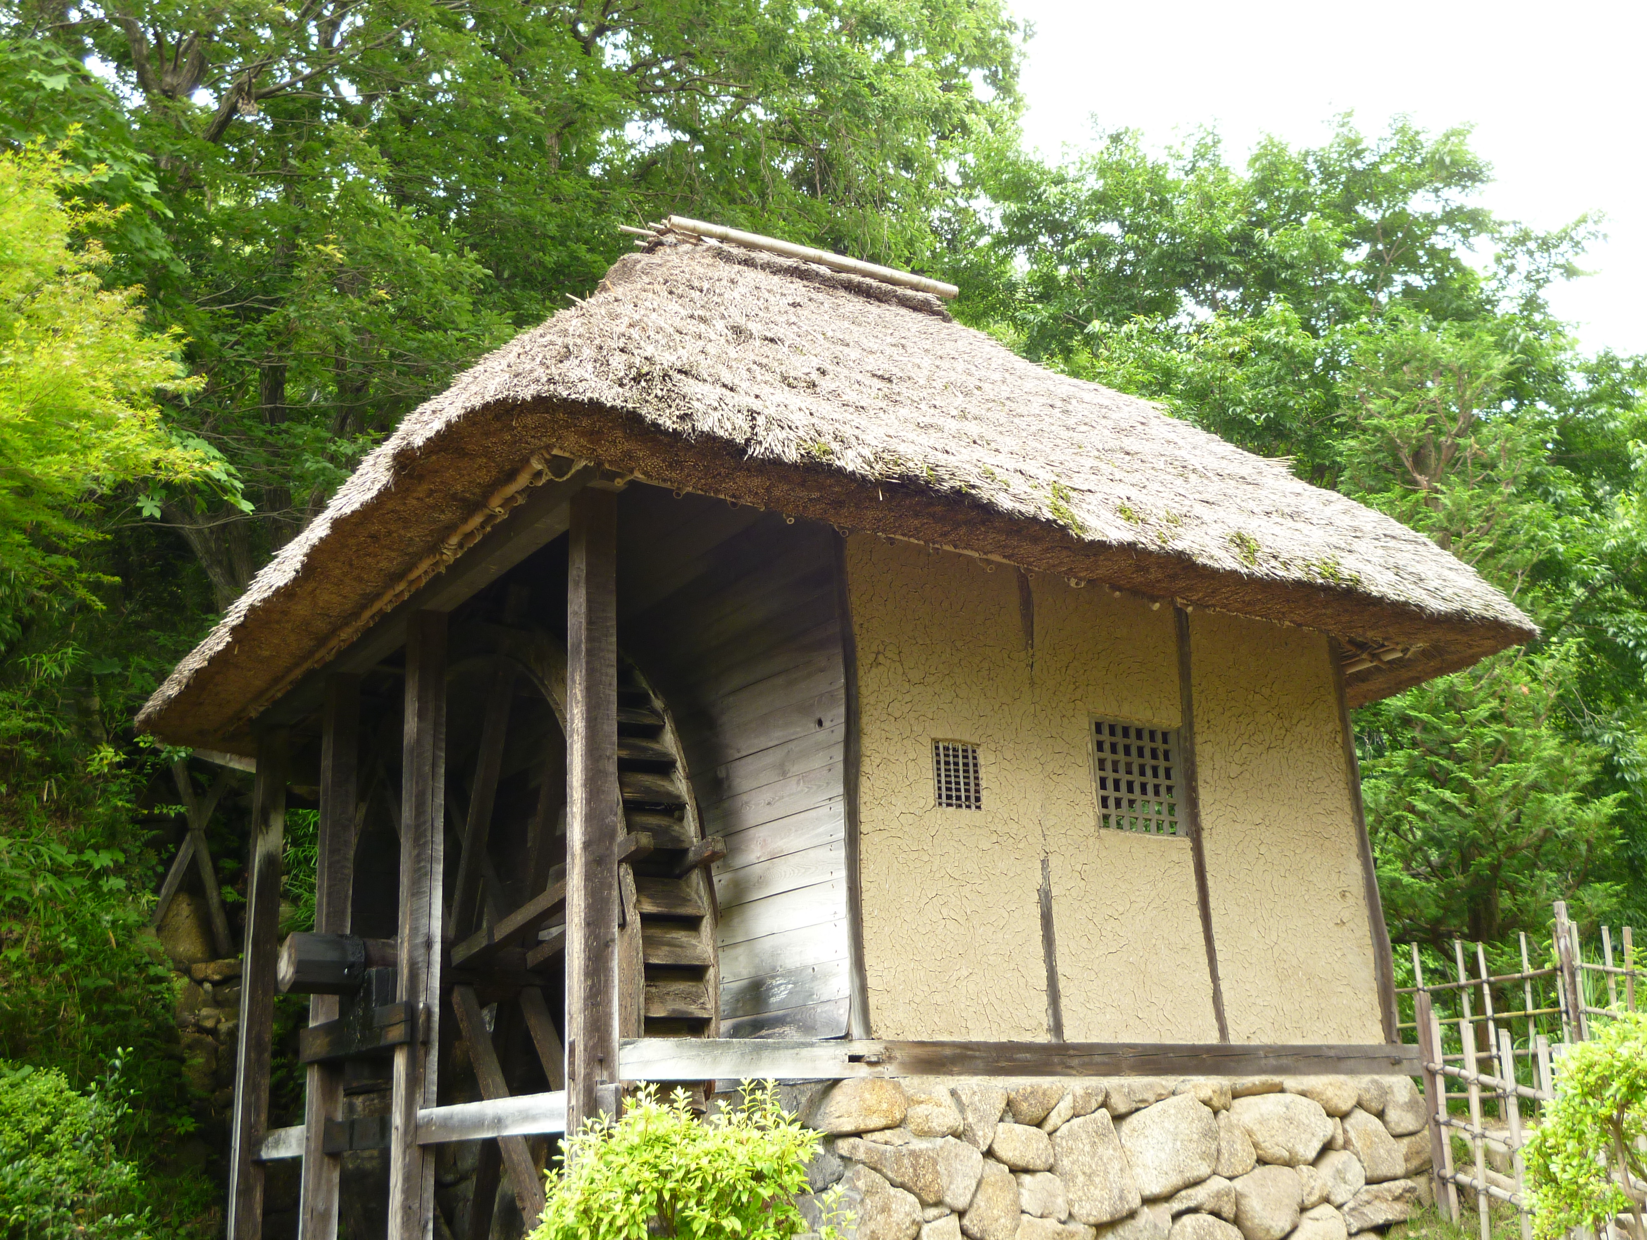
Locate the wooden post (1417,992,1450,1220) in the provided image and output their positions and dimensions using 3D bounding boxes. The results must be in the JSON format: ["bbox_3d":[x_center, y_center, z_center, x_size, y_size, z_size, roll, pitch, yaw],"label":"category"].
[{"bbox_3d":[2.767,2.191,7.795,0.065,1.000,0.065,14,-24,-31],"label":"wooden post"}]

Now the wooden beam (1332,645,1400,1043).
[{"bbox_3d":[2.544,1.026,8.213,0.105,1.980,0.105,10,-21,-33],"label":"wooden beam"}]

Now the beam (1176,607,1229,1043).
[{"bbox_3d":[1.762,0.927,8.232,0.113,2.148,0.105,10,-22,-35],"label":"beam"}]

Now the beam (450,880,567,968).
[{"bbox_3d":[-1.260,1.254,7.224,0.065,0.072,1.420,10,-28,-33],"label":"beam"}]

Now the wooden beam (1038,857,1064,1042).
[{"bbox_3d":[0.948,1.421,7.426,0.090,0.787,0.090,10,-22,-35],"label":"wooden beam"}]

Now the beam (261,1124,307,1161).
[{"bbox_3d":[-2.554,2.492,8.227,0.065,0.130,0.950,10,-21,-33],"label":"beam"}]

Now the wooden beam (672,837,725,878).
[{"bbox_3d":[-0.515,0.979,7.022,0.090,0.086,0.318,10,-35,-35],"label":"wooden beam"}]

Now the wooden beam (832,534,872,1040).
[{"bbox_3d":[0.071,0.605,6.597,0.100,1.990,0.100,10,-21,-33],"label":"wooden beam"}]

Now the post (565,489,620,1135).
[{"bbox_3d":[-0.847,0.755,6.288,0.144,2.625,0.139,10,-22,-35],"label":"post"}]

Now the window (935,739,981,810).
[{"bbox_3d":[0.561,0.673,7.386,0.263,0.289,0.060,10,-22,-35],"label":"window"}]

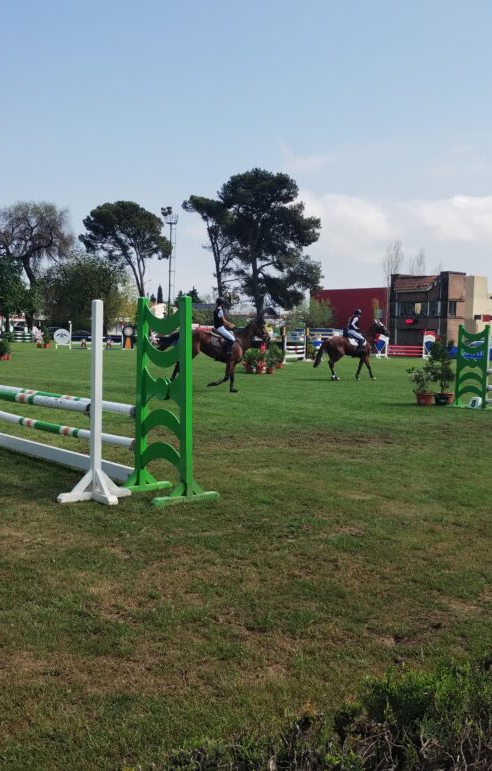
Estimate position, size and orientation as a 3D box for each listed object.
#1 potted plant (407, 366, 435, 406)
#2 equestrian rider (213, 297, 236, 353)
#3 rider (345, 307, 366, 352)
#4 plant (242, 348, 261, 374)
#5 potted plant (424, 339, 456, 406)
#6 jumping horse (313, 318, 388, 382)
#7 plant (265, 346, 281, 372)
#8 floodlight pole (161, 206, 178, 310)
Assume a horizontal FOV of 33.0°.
[{"bbox_3d":[3.812,0.015,18.122,0.581,0.859,0.581,2,4,0],"label":"potted plant"},{"bbox_3d":[-0.544,-1.566,21.300,0.680,1.420,0.500,1,4,-3],"label":"equestrian rider"},{"bbox_3d":[3.604,-1.836,27.300,0.700,1.470,0.580,2,4,-2],"label":"rider"},{"bbox_3d":[0.196,-0.868,29.614,0.623,0.903,0.623,2,4,0],"label":"plant"},{"bbox_3d":[4.351,-0.320,18.557,0.680,1.461,0.680,2,4,0],"label":"potted plant"},{"bbox_3d":[3.523,-1.195,28.059,2.580,2.070,0.620,1,4,-6],"label":"jumping horse"},{"bbox_3d":[1.031,-1.005,31.762,0.620,1.070,0.620,2,4,0],"label":"plant"},{"bbox_3d":[-8.696,-12.389,93.425,1.450,15.300,1.450,4,4,30],"label":"floodlight pole"}]

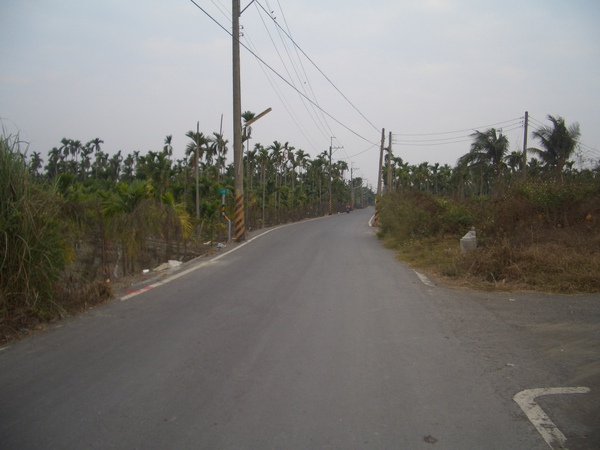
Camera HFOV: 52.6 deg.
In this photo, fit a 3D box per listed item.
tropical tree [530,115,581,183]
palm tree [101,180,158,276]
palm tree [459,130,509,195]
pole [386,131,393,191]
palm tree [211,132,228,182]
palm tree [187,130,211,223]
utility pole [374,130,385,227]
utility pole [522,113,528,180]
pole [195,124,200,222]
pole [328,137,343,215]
[{"bbox_3d":[21.000,-4.613,49.866,4.100,8.800,4.100,0,2,0],"label":"tropical tree"},{"bbox_3d":[-4.106,0.026,14.611,1.400,2.190,1.400,0,2,0],"label":"palm tree"},{"bbox_3d":[16.990,-4.646,55.868,4.300,8.440,4.300,0,2,0],"label":"palm tree"},{"bbox_3d":[6.980,-3.662,46.898,0.230,7.020,0.230,0,2,0],"label":"pole"},{"bbox_3d":[-6.488,-3.731,48.897,1.550,7.410,1.550,0,2,0],"label":"palm tree"},{"bbox_3d":[-7.346,-3.315,43.909,1.750,6.940,1.750,0,2,0],"label":"palm tree"},{"bbox_3d":[5.447,-3.251,41.409,0.280,6.600,0.280,4,2,0],"label":"utility pole"},{"bbox_3d":[12.605,-3.016,33.913,0.230,6.670,0.230,0,2,0],"label":"utility pole"},{"bbox_3d":[-4.930,-2.259,29.439,0.130,5.545,0.130,0,2,0],"label":"pole"},{"bbox_3d":[4.605,-6.450,79.819,1.800,10.210,0.400,0,2,8],"label":"pole"}]

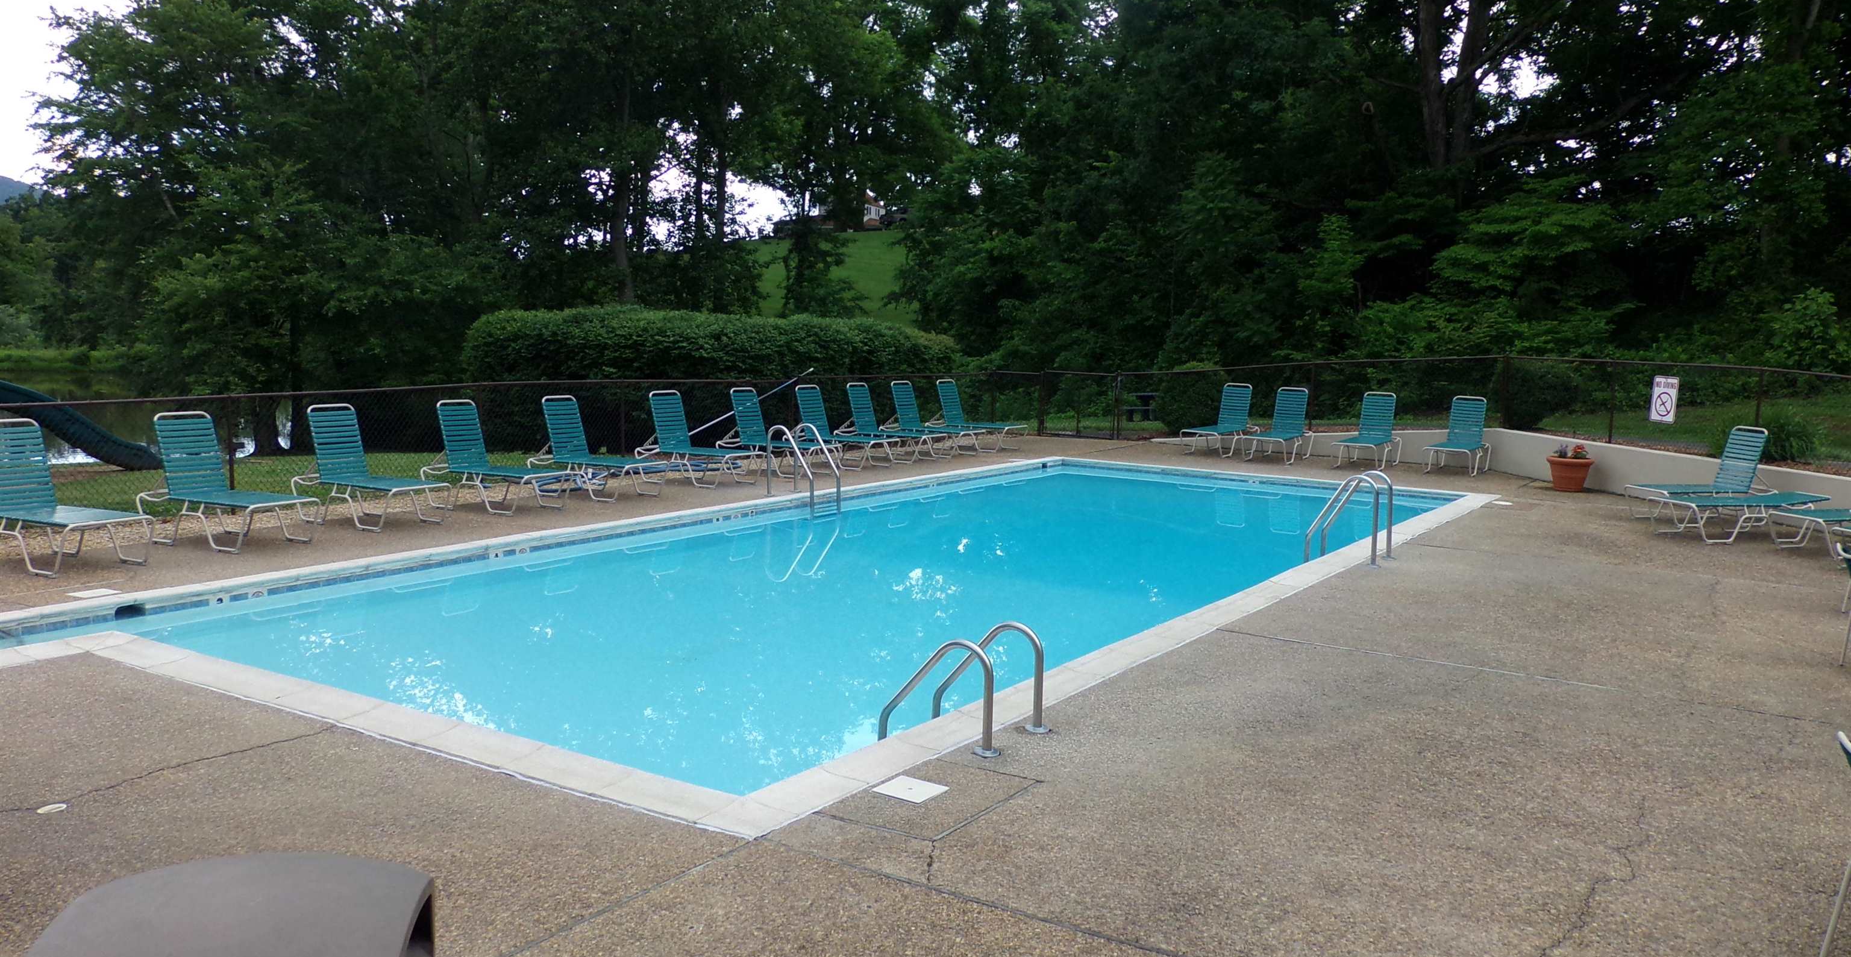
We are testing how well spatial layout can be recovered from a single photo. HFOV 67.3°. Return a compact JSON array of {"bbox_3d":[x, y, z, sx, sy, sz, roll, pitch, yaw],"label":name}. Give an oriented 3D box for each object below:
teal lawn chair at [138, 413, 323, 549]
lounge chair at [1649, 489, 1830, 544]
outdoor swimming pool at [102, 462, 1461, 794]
[{"bbox_3d":[-6.109,0.015,12.171,1.479,1.096,0.700,4,7,26],"label":"teal lawn chair"},{"bbox_3d":[8.303,0.383,14.182,1.725,0.434,0.660,-1,7,-16],"label":"lounge chair"},{"bbox_3d":[0.555,1.200,13.430,5.963,1.300,13.955,5,8,33],"label":"outdoor swimming pool"}]

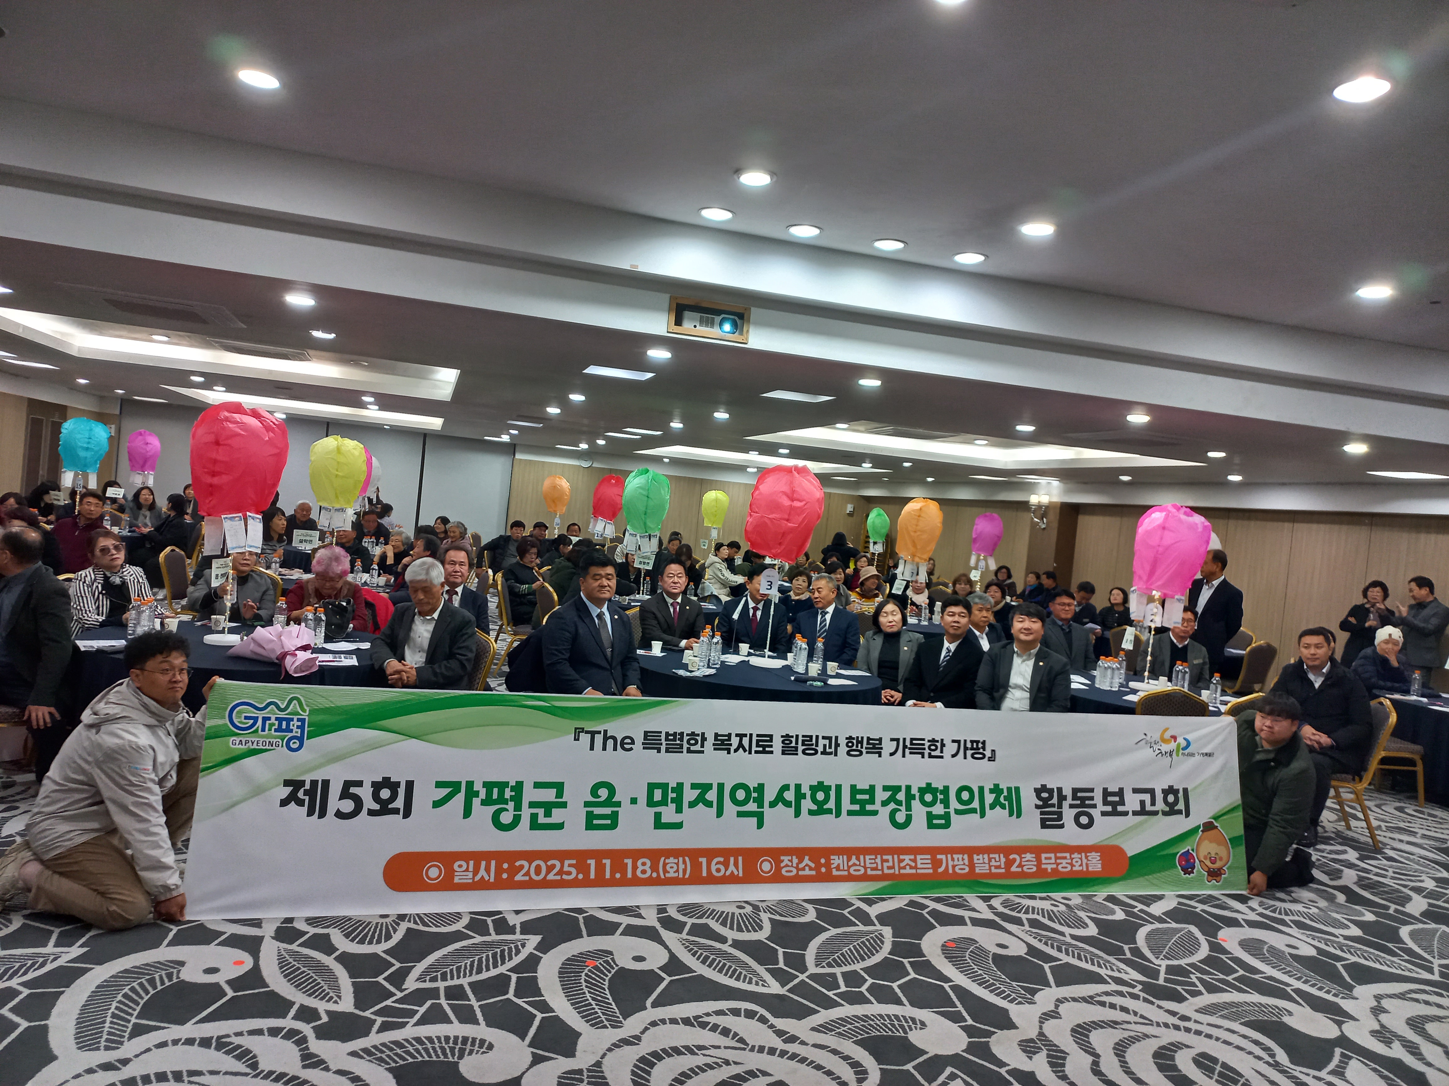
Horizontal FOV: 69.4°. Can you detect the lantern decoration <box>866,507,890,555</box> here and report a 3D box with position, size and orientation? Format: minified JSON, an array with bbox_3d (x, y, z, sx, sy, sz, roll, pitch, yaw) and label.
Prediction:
[{"bbox_3d":[3.166,-0.257,21.600,0.470,0.930,0.470,5,2,0],"label":"lantern decoration"}]

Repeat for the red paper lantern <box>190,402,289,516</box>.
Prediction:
[{"bbox_3d":[-2.738,-0.475,5.900,0.540,0.630,0.540,5,2,-17],"label":"red paper lantern"}]

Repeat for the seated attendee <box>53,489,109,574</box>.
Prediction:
[{"bbox_3d":[-5.855,0.203,9.328,0.550,1.320,0.800,5,2,-9],"label":"seated attendee"}]

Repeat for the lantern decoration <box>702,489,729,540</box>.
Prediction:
[{"bbox_3d":[-0.169,-0.498,18.400,0.470,0.870,0.470,5,2,-1],"label":"lantern decoration"}]

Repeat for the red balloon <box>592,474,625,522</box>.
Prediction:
[{"bbox_3d":[-1.555,-0.611,14.200,0.460,0.630,0.460,8,2,-6],"label":"red balloon"}]

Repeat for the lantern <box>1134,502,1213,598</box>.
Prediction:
[{"bbox_3d":[3.179,0.056,7.450,0.530,0.650,0.530,6,2,23],"label":"lantern"}]

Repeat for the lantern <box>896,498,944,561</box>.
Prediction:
[{"bbox_3d":[2.019,-0.133,10.850,0.460,0.650,0.460,6,2,10],"label":"lantern"}]

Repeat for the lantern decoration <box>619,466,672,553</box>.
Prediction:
[{"bbox_3d":[-0.836,-0.339,11.200,0.500,0.910,0.500,5,2,-17],"label":"lantern decoration"}]

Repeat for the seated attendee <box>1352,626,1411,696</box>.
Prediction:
[{"bbox_3d":[5.538,1.343,8.669,0.580,1.270,0.800,4,2,-41],"label":"seated attendee"}]

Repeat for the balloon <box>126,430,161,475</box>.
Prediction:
[{"bbox_3d":[-9.157,-1.446,16.500,0.510,0.650,0.510,5,2,-17],"label":"balloon"}]

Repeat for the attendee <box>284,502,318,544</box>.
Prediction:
[{"bbox_3d":[-5.554,0.113,13.656,0.520,1.320,0.780,5,2,-17],"label":"attendee"}]

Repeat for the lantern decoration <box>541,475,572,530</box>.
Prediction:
[{"bbox_3d":[-3.080,-0.752,19.300,0.500,0.980,0.500,5,2,-17],"label":"lantern decoration"}]

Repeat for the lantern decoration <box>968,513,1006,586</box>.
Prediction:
[{"bbox_3d":[4.232,0.101,16.900,0.510,1.100,0.510,5,2,-17],"label":"lantern decoration"}]

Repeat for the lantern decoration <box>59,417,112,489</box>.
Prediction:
[{"bbox_3d":[-7.830,-1.101,12.800,0.610,0.870,0.590,4,2,-31],"label":"lantern decoration"}]

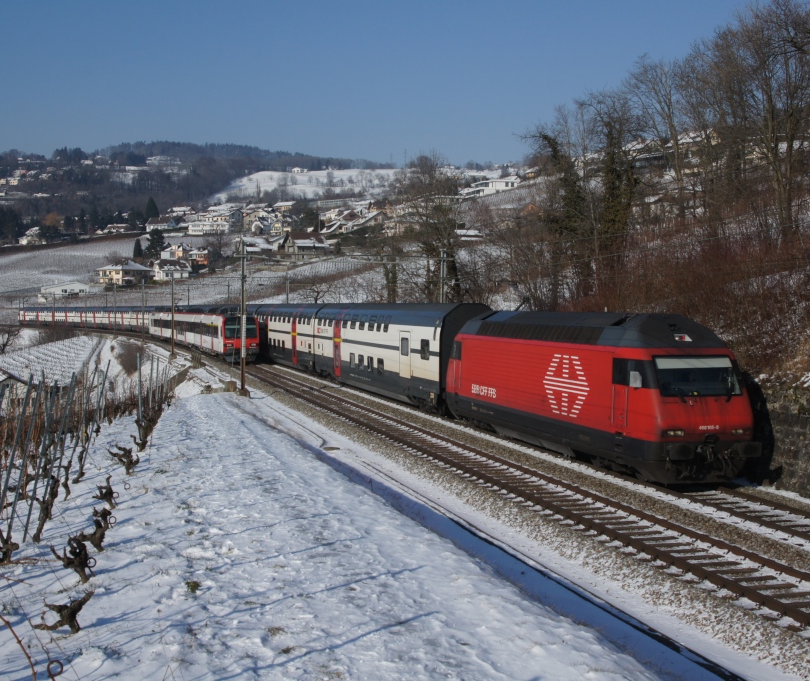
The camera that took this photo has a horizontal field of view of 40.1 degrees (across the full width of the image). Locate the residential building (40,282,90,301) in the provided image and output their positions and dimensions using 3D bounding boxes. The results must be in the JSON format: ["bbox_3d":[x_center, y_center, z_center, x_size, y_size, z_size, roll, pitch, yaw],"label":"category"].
[{"bbox_3d":[-110.132,-16.276,360.000,14.300,5.300,9.500,0,2,-10],"label":"residential building"}]

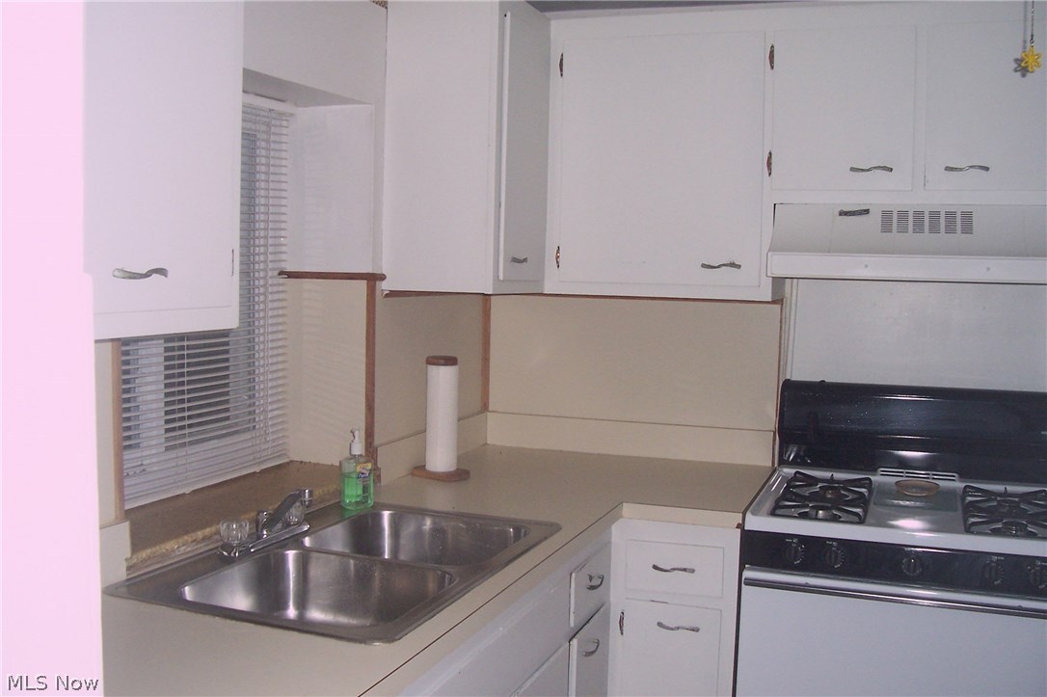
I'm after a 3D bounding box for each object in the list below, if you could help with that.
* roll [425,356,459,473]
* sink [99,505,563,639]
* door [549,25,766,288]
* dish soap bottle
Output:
[{"bbox_3d":[-0.218,0.175,2.663,0.086,0.305,0.086,1,4,0],"label":"roll"},{"bbox_3d":[-0.311,0.471,1.885,0.566,0.165,0.811,3,4,21],"label":"sink"},{"bbox_3d":[0.368,-0.509,2.695,0.563,0.675,0.025,3,4,21],"label":"door"},{"bbox_3d":[-0.385,0.275,2.272,0.048,0.184,0.064,4,5,33],"label":"dish soap bottle"}]

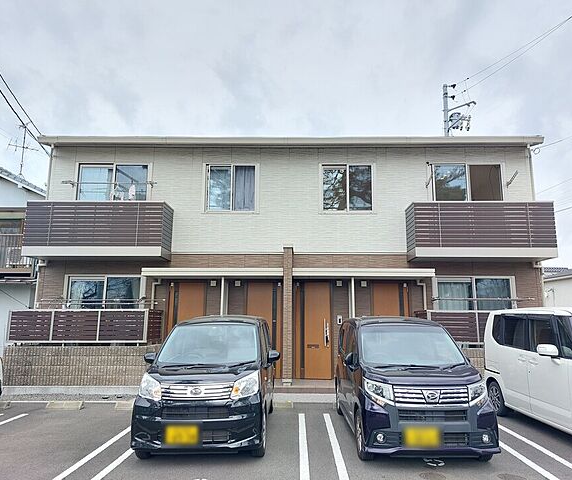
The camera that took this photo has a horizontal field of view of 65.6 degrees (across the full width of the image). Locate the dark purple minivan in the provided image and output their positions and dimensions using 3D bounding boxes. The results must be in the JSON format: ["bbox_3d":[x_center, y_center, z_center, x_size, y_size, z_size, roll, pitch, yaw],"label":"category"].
[{"bbox_3d":[1.601,1.905,6.247,1.500,1.637,3.410,0,-10,1],"label":"dark purple minivan"}]

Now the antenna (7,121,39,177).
[{"bbox_3d":[-9.052,-3.138,15.300,0.900,1.750,1.050,8,-13,-36],"label":"antenna"}]

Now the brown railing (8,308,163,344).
[{"bbox_3d":[-4.398,1.916,9.821,3.010,0.726,0.900,0,-10,1],"label":"brown railing"}]

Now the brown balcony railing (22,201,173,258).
[{"bbox_3d":[-4.344,-0.181,10.478,3.159,1.272,0.850,0,-10,1],"label":"brown balcony railing"}]

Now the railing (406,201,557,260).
[{"bbox_3d":[4.472,-0.167,10.351,3.132,1.256,0.850,0,-10,1],"label":"railing"}]

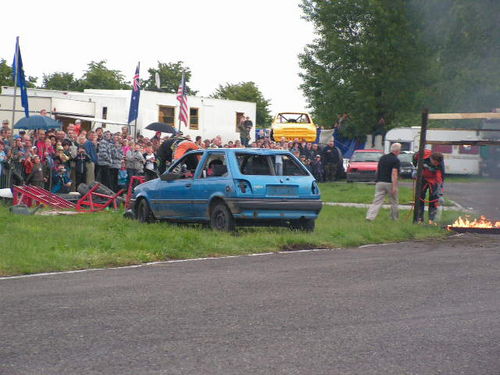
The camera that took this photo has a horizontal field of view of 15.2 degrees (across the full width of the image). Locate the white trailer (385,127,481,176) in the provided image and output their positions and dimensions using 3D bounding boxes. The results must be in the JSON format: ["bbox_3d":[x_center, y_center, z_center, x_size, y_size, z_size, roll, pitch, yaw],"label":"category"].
[{"bbox_3d":[8.869,-1.687,91.000,4.800,2.400,2.100,-1,2,-38],"label":"white trailer"}]

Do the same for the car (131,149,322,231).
[{"bbox_3d":[-0.490,0.038,30.678,1.620,1.360,3.720,-1,1,-31],"label":"car"}]

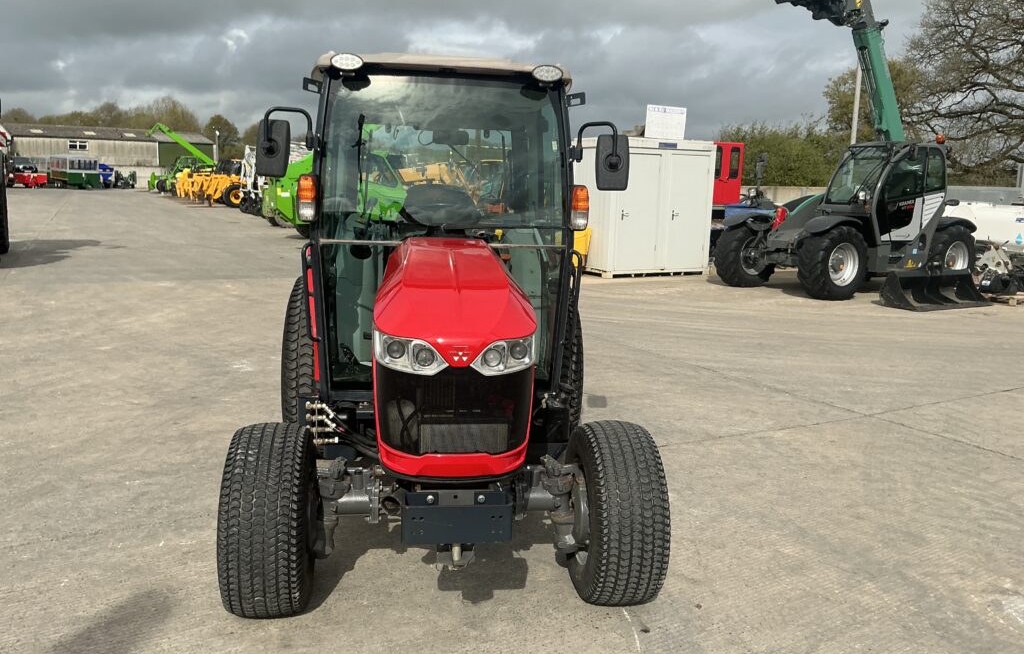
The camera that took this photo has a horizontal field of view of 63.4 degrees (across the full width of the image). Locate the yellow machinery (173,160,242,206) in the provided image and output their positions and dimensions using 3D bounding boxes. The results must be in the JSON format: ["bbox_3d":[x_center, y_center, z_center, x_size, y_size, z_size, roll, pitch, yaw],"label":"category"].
[{"bbox_3d":[-16.180,-7.540,43.500,3.500,2.300,3.200,-3,11,-24],"label":"yellow machinery"}]

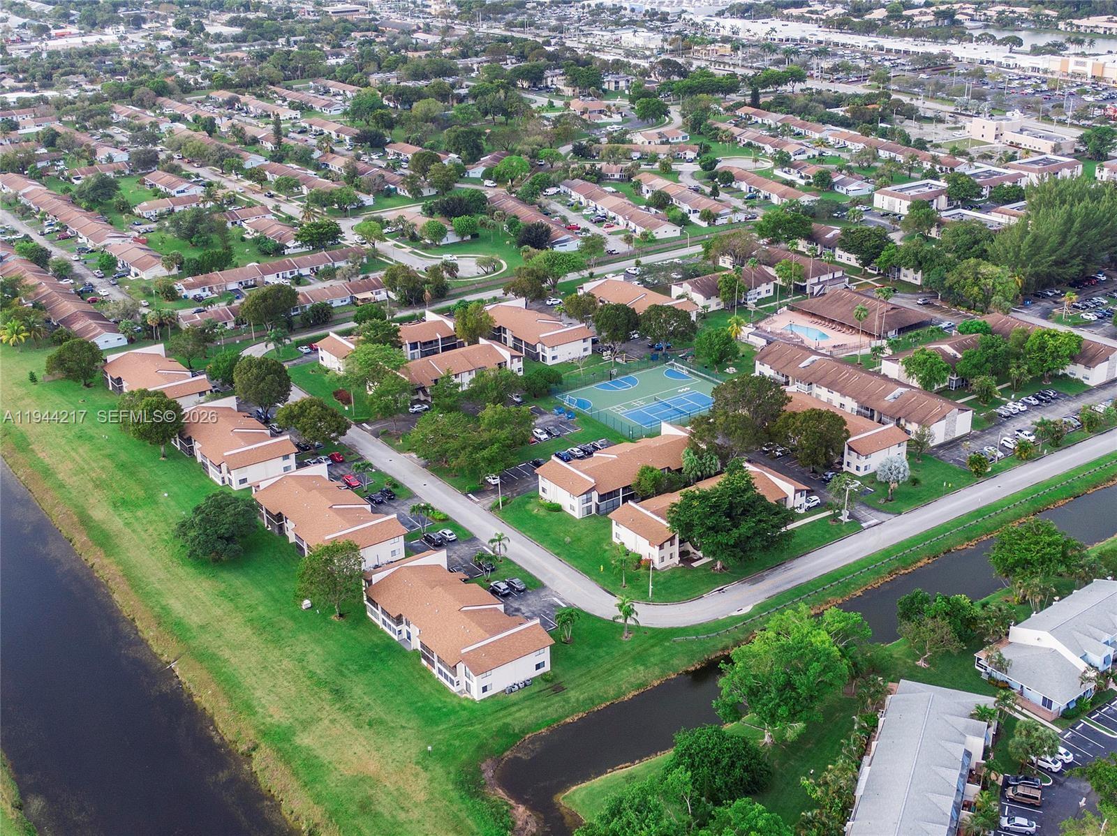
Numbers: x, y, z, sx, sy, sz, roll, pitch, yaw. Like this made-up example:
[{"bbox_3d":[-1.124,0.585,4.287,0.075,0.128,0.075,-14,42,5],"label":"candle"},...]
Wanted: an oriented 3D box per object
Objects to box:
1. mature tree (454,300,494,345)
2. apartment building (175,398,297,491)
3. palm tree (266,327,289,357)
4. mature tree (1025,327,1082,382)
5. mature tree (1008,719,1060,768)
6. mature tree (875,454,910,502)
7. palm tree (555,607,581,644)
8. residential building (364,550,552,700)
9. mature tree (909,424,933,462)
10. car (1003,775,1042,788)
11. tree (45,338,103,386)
[{"bbox_3d":[-22.783,-25.285,364.627,10.800,12.600,10.800,-3,24,-3],"label":"mature tree"},{"bbox_3d":[-75.280,4.500,302.110,18.500,7.320,40.470,-17,28,-32],"label":"apartment building"},{"bbox_3d":[-76.743,-20.479,359.723,6.300,7.700,6.100,-2,23,0],"label":"palm tree"},{"bbox_3d":[123.431,-15.400,327.964,14.000,13.300,13.300,-2,23,0],"label":"mature tree"},{"bbox_3d":[70.010,49.121,194.969,7.000,8.400,7.000,9,25,21],"label":"mature tree"},{"bbox_3d":[68.413,12.400,269.895,7.100,9.900,7.000,-2,23,0],"label":"mature tree"},{"bbox_3d":[1.534,35.205,224.666,4.100,6.300,4.000,-2,23,0],"label":"palm tree"},{"bbox_3d":[-18.651,34.238,229.063,17.600,7.600,39.800,-17,27,-31],"label":"residential building"},{"bbox_3d":[79.048,5.575,287.334,5.300,8.400,5.200,-2,23,0],"label":"mature tree"},{"bbox_3d":[68.152,53.719,193.182,4.650,1.480,1.850,6,25,16],"label":"car"},{"bbox_3d":[-126.724,-14.406,346.521,13.800,12.780,13.800,-2,23,0],"label":"tree"}]

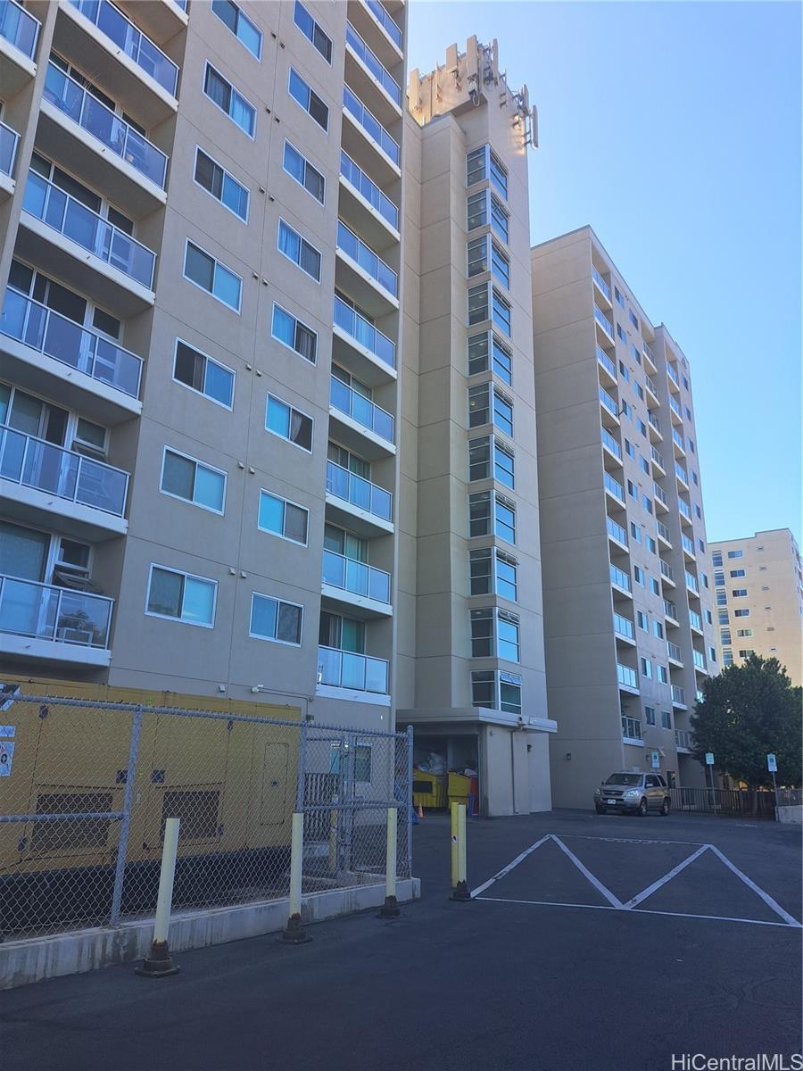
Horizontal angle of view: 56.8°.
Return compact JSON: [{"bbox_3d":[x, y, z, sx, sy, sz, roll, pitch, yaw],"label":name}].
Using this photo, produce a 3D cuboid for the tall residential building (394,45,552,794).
[{"bbox_3d":[1.094,-7.166,37.304,8.512,39.368,8.512,-11,-21,33],"label":"tall residential building"}]

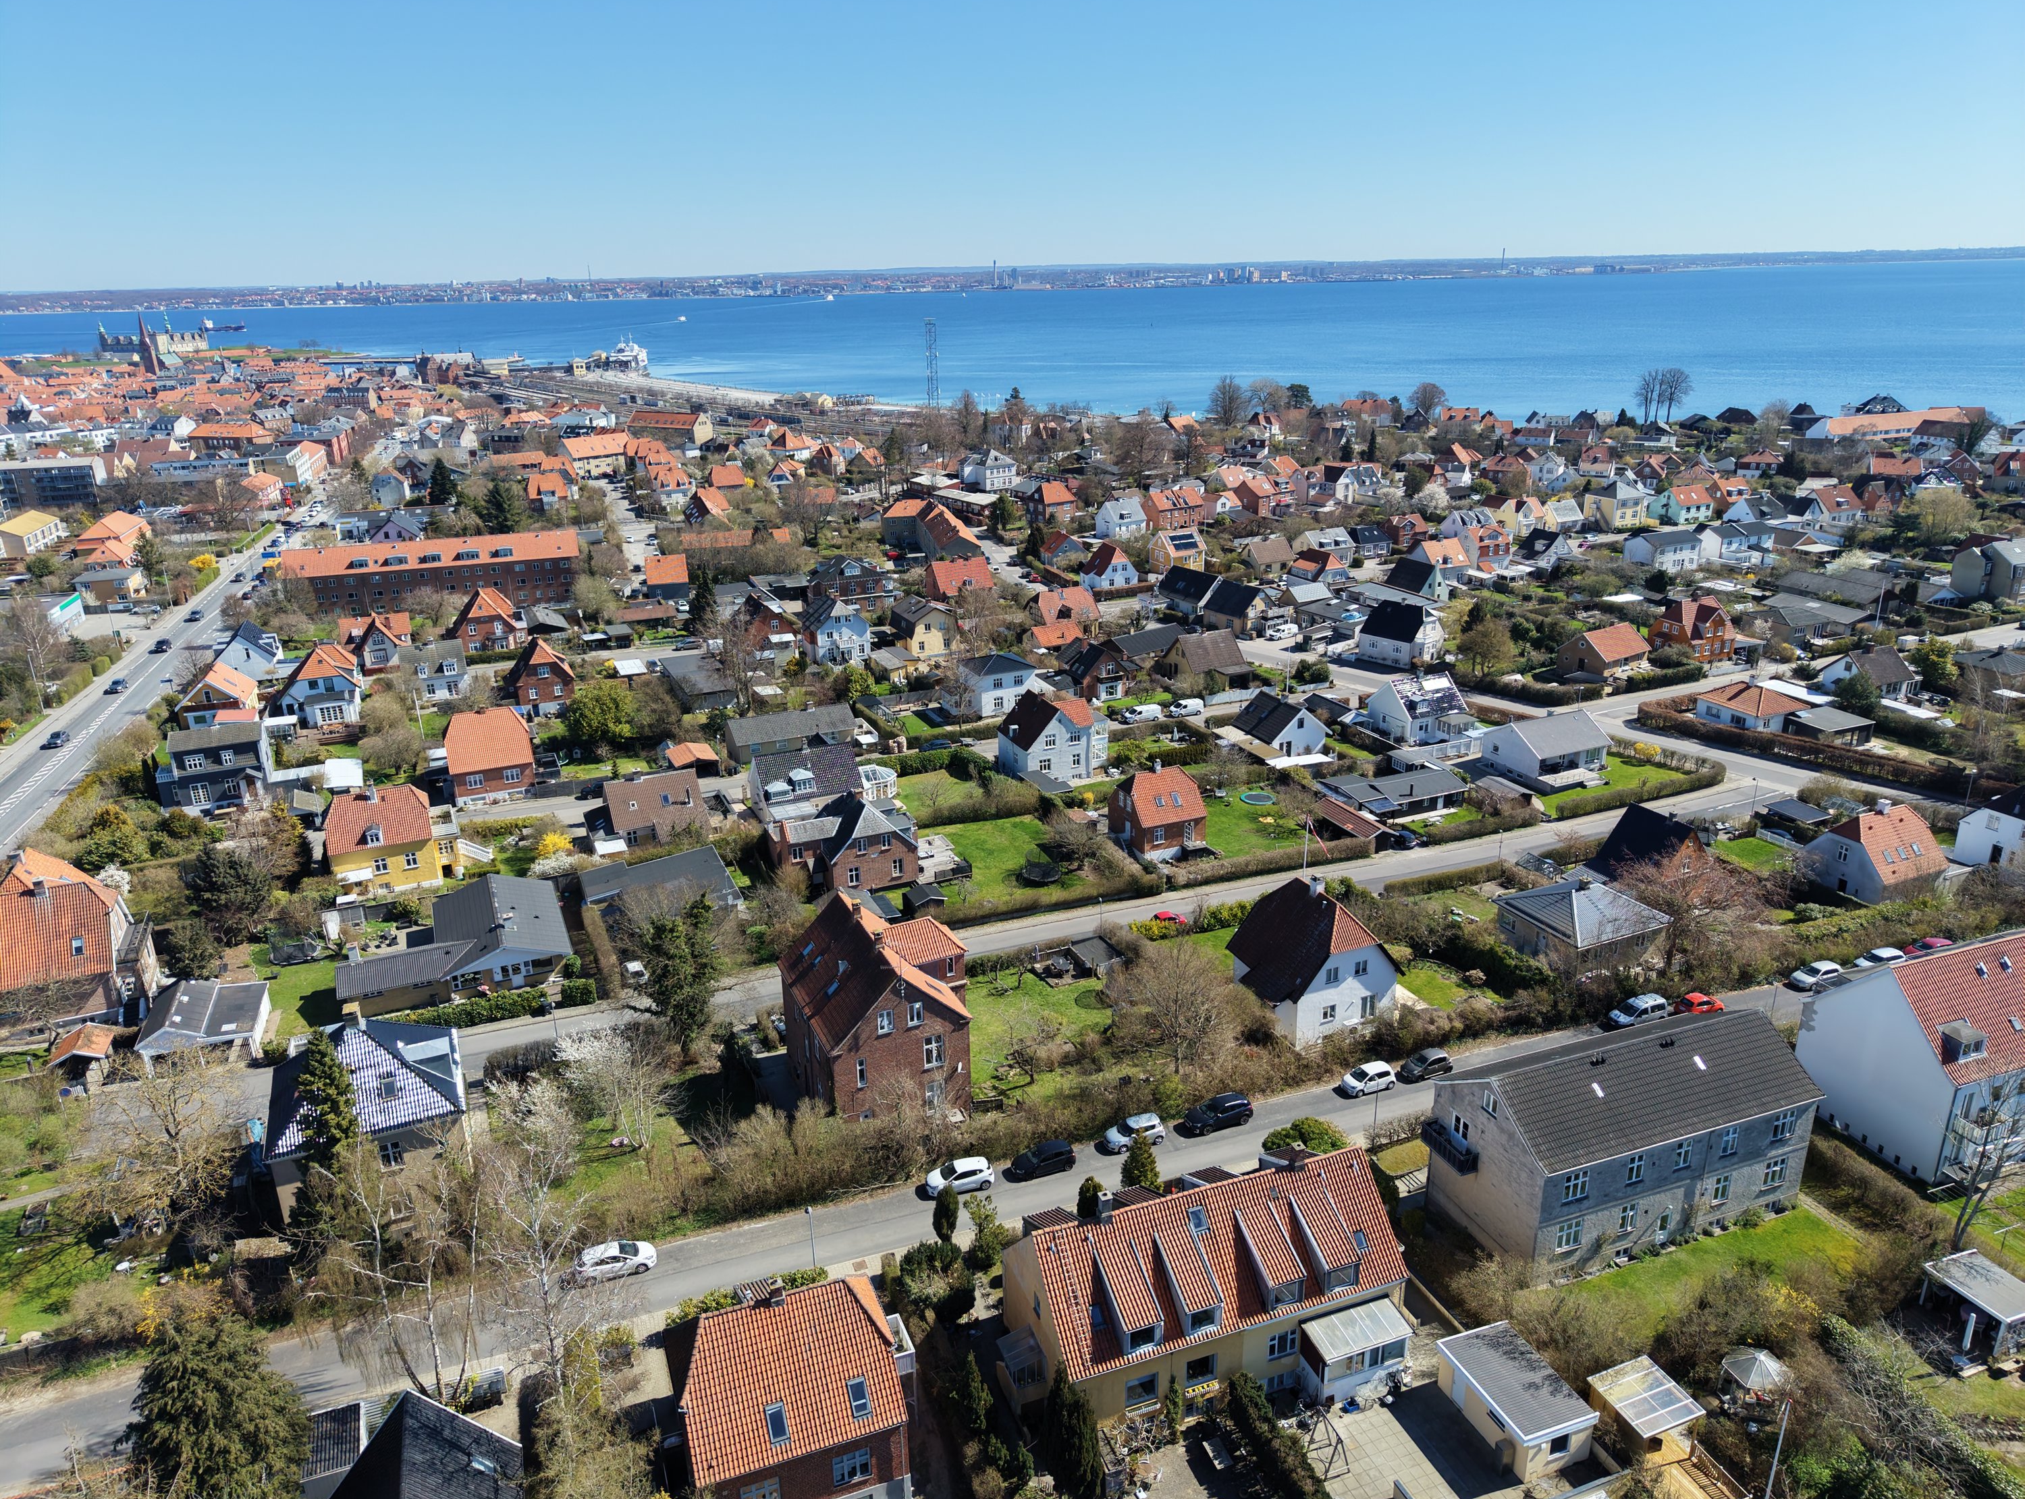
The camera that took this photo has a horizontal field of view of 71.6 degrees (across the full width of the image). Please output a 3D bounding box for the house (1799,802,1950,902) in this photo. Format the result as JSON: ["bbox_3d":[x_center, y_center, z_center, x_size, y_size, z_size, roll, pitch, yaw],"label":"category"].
[{"bbox_3d":[78.347,8.597,127.194,8.100,7.300,8.300,-9,20,-21],"label":"house"}]

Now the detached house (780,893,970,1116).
[{"bbox_3d":[-8.107,17.336,94.329,11.900,11.900,13.400,-9,21,-21],"label":"detached house"}]

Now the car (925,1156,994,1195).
[{"bbox_3d":[-3.160,26.122,85.598,4.080,1.460,1.750,-8,20,-19],"label":"car"}]

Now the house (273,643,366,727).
[{"bbox_3d":[-95.298,-8.641,193.176,10.300,9.400,9.800,-10,21,-24],"label":"house"}]

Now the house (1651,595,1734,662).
[{"bbox_3d":[104.770,-19.060,215.650,8.690,8.720,8.530,-7,20,-16],"label":"house"}]

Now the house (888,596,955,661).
[{"bbox_3d":[-14.657,-20.866,233.211,8.110,7.360,11.160,-9,20,-22],"label":"house"}]

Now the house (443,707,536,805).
[{"bbox_3d":[-58.210,-0.220,155.920,8.560,8.910,9.960,-9,20,-22],"label":"house"}]

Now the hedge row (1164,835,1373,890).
[{"bbox_3d":[24.253,10.635,132.784,21.576,1.750,1.450,-8,20,-19],"label":"hedge row"}]

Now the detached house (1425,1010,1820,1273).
[{"bbox_3d":[34.994,21.351,80.660,19.280,10.080,9.340,-8,20,-19],"label":"detached house"}]

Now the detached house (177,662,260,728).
[{"bbox_3d":[-114.174,-7.801,201.582,9.000,6.900,12.000,-7,20,-17],"label":"detached house"}]

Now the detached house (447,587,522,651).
[{"bbox_3d":[-88.598,-21.507,235.521,11.600,9.800,9.400,-8,20,-19],"label":"detached house"}]

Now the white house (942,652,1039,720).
[{"bbox_3d":[-3.148,-9.458,197.742,11.110,7.650,7.590,-10,21,-24],"label":"white house"}]

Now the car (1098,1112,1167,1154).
[{"bbox_3d":[7.710,24.100,88.193,3.780,1.500,1.700,-8,20,-18],"label":"car"}]

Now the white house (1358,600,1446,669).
[{"bbox_3d":[59.360,-17.960,213.360,8.010,8.860,9.900,-15,23,-34],"label":"white house"}]

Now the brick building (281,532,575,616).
[{"bbox_3d":[-106.820,-32.170,261.490,50.310,13.040,10.550,-7,20,-16],"label":"brick building"}]

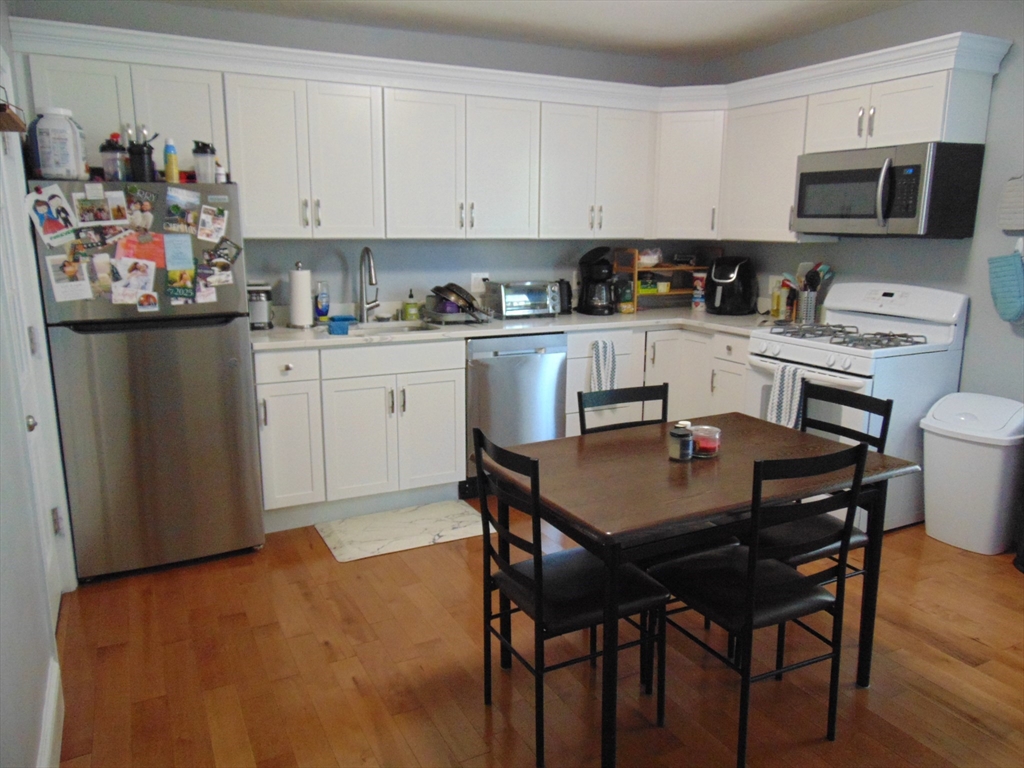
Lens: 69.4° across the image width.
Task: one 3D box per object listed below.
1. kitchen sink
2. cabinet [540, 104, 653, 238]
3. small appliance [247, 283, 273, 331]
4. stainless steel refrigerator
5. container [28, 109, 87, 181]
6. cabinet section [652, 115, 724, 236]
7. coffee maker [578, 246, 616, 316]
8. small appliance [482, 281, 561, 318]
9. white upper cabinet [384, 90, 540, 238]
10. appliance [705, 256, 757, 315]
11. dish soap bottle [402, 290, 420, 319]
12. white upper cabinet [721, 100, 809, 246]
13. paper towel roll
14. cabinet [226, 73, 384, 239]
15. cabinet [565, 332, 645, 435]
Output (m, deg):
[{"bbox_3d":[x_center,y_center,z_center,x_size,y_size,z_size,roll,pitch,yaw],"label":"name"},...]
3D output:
[{"bbox_3d":[-0.712,-0.204,3.959,0.610,0.200,0.420,-5,13,-26],"label":"kitchen sink"},{"bbox_3d":[0.436,-1.258,4.491,0.771,0.746,0.313,-5,13,-26],"label":"cabinet"},{"bbox_3d":[-1.304,-0.411,3.828,0.123,0.240,0.143,-5,13,-26],"label":"small appliance"},{"bbox_3d":[-1.634,-0.064,3.372,0.745,1.635,0.760,-5,13,-26],"label":"stainless steel refrigerator"},{"bbox_3d":[-1.758,-0.923,2.830,0.187,0.270,0.187,-5,13,-26],"label":"container"},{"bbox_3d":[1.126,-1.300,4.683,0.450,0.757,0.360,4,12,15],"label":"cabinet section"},{"bbox_3d":[0.530,-0.657,4.691,0.190,0.410,0.230,-5,13,-26],"label":"coffee maker"},{"bbox_3d":[0.044,-0.508,4.434,0.383,0.210,0.261,-5,13,-26],"label":"small appliance"},{"bbox_3d":[-0.314,-1.187,4.117,0.911,0.746,0.313,-5,13,-26],"label":"white upper cabinet"},{"bbox_3d":[1.389,-0.619,4.708,0.327,0.332,0.276,-10,15,-40],"label":"appliance"},{"bbox_3d":[-0.576,-0.450,4.236,0.085,0.172,0.062,-5,13,-26],"label":"dish soap bottle"},{"bbox_3d":[1.564,-1.212,4.288,0.319,0.746,0.606,-5,13,-26],"label":"white upper cabinet"},{"bbox_3d":[-1.106,-0.469,3.901,0.143,0.332,0.143,-5,13,-26],"label":"paper towel roll"},{"bbox_3d":[-1.060,-1.121,3.745,0.757,0.750,0.322,-5,13,-26],"label":"cabinet"},{"bbox_3d":[0.395,0.028,4.546,0.525,0.793,0.622,-5,13,-26],"label":"cabinet"}]

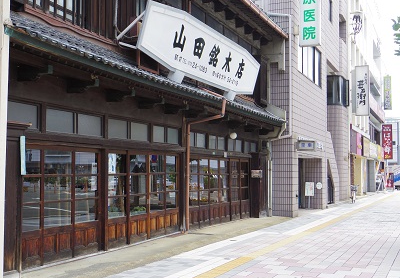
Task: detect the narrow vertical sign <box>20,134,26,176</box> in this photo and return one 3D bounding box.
[{"bbox_3d":[-2.598,0.249,8.169,0.020,0.572,0.107,-1,-4,23],"label":"narrow vertical sign"}]

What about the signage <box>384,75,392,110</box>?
[{"bbox_3d":[15.700,-3.856,46.300,0.580,2.800,0.200,-1,-4,23],"label":"signage"}]

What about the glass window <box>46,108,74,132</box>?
[{"bbox_3d":[-2.331,-0.284,9.271,0.040,0.382,0.734,-1,-4,23],"label":"glass window"}]

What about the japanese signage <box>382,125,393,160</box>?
[{"bbox_3d":[15.675,0.225,46.300,0.760,2.930,0.200,-1,-4,23],"label":"japanese signage"}]

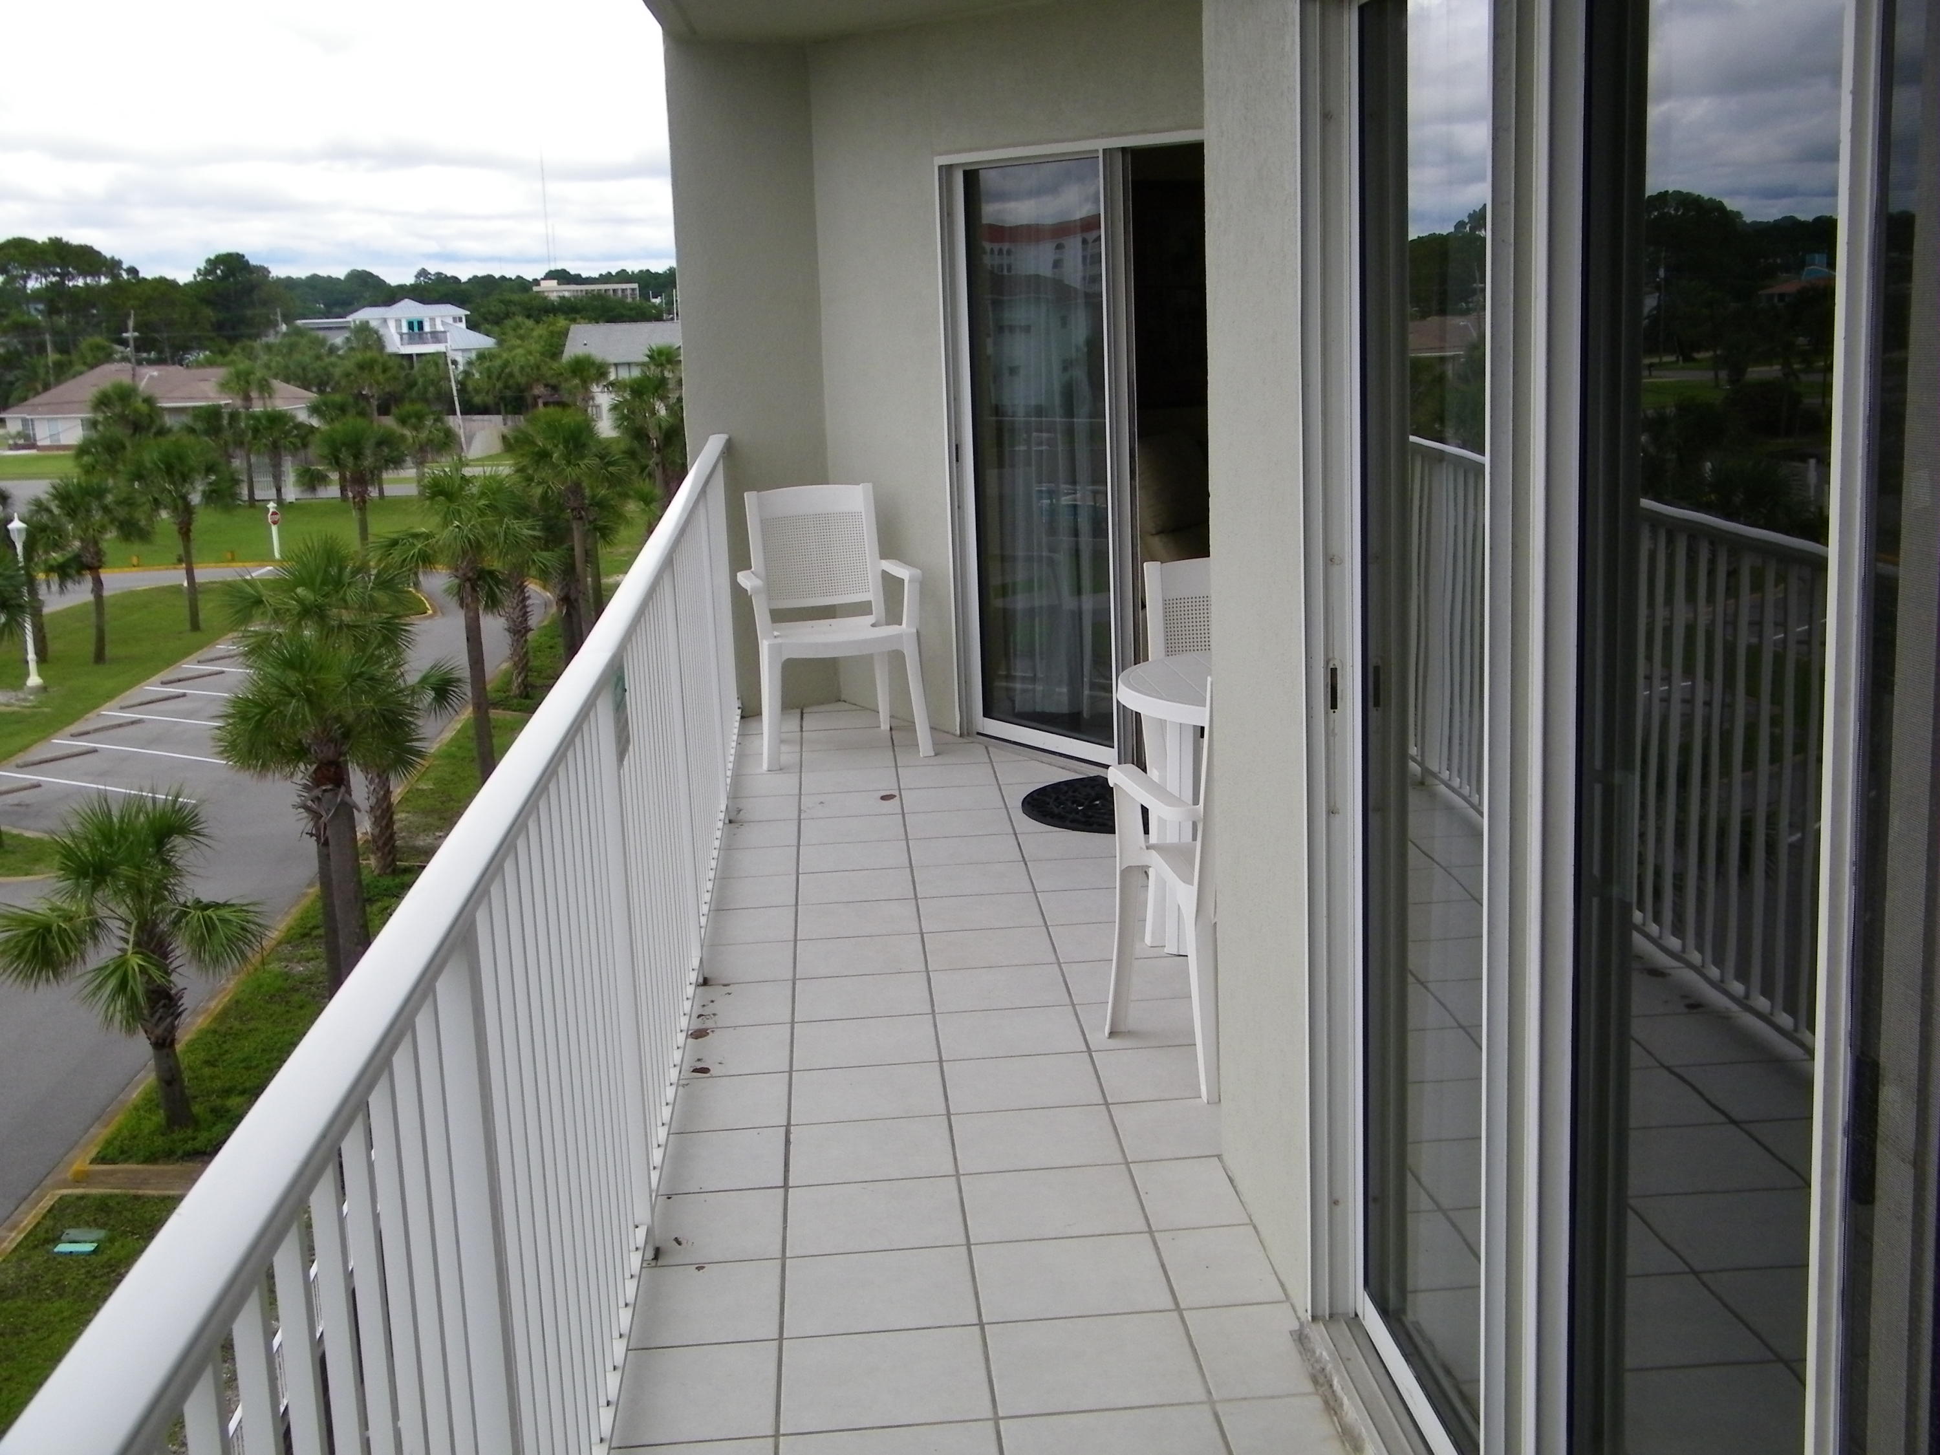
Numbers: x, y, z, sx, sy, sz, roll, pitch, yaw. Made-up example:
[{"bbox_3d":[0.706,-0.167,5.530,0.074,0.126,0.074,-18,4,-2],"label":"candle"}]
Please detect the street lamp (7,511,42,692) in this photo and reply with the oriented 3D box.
[{"bbox_3d":[-25.143,-3.345,58.129,0.550,4.634,0.550,-2,12,0],"label":"street lamp"}]

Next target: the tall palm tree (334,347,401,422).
[{"bbox_3d":[-30.158,-15.436,110.869,3.600,7.731,3.600,-2,11,0],"label":"tall palm tree"}]

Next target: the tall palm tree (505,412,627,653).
[{"bbox_3d":[-10.210,-4.775,56.310,3.012,6.918,3.012,-2,12,0],"label":"tall palm tree"}]

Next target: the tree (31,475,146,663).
[{"bbox_3d":[-24.858,-4.482,62.006,3.156,5.302,3.156,-2,12,0],"label":"tree"}]

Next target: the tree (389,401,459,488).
[{"bbox_3d":[-28.330,-14.402,112.425,3.500,4.947,3.500,-2,11,0],"label":"tree"}]

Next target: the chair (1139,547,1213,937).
[{"bbox_3d":[0.688,0.022,5.624,0.610,0.910,0.610,-4,12,-6],"label":"chair"}]

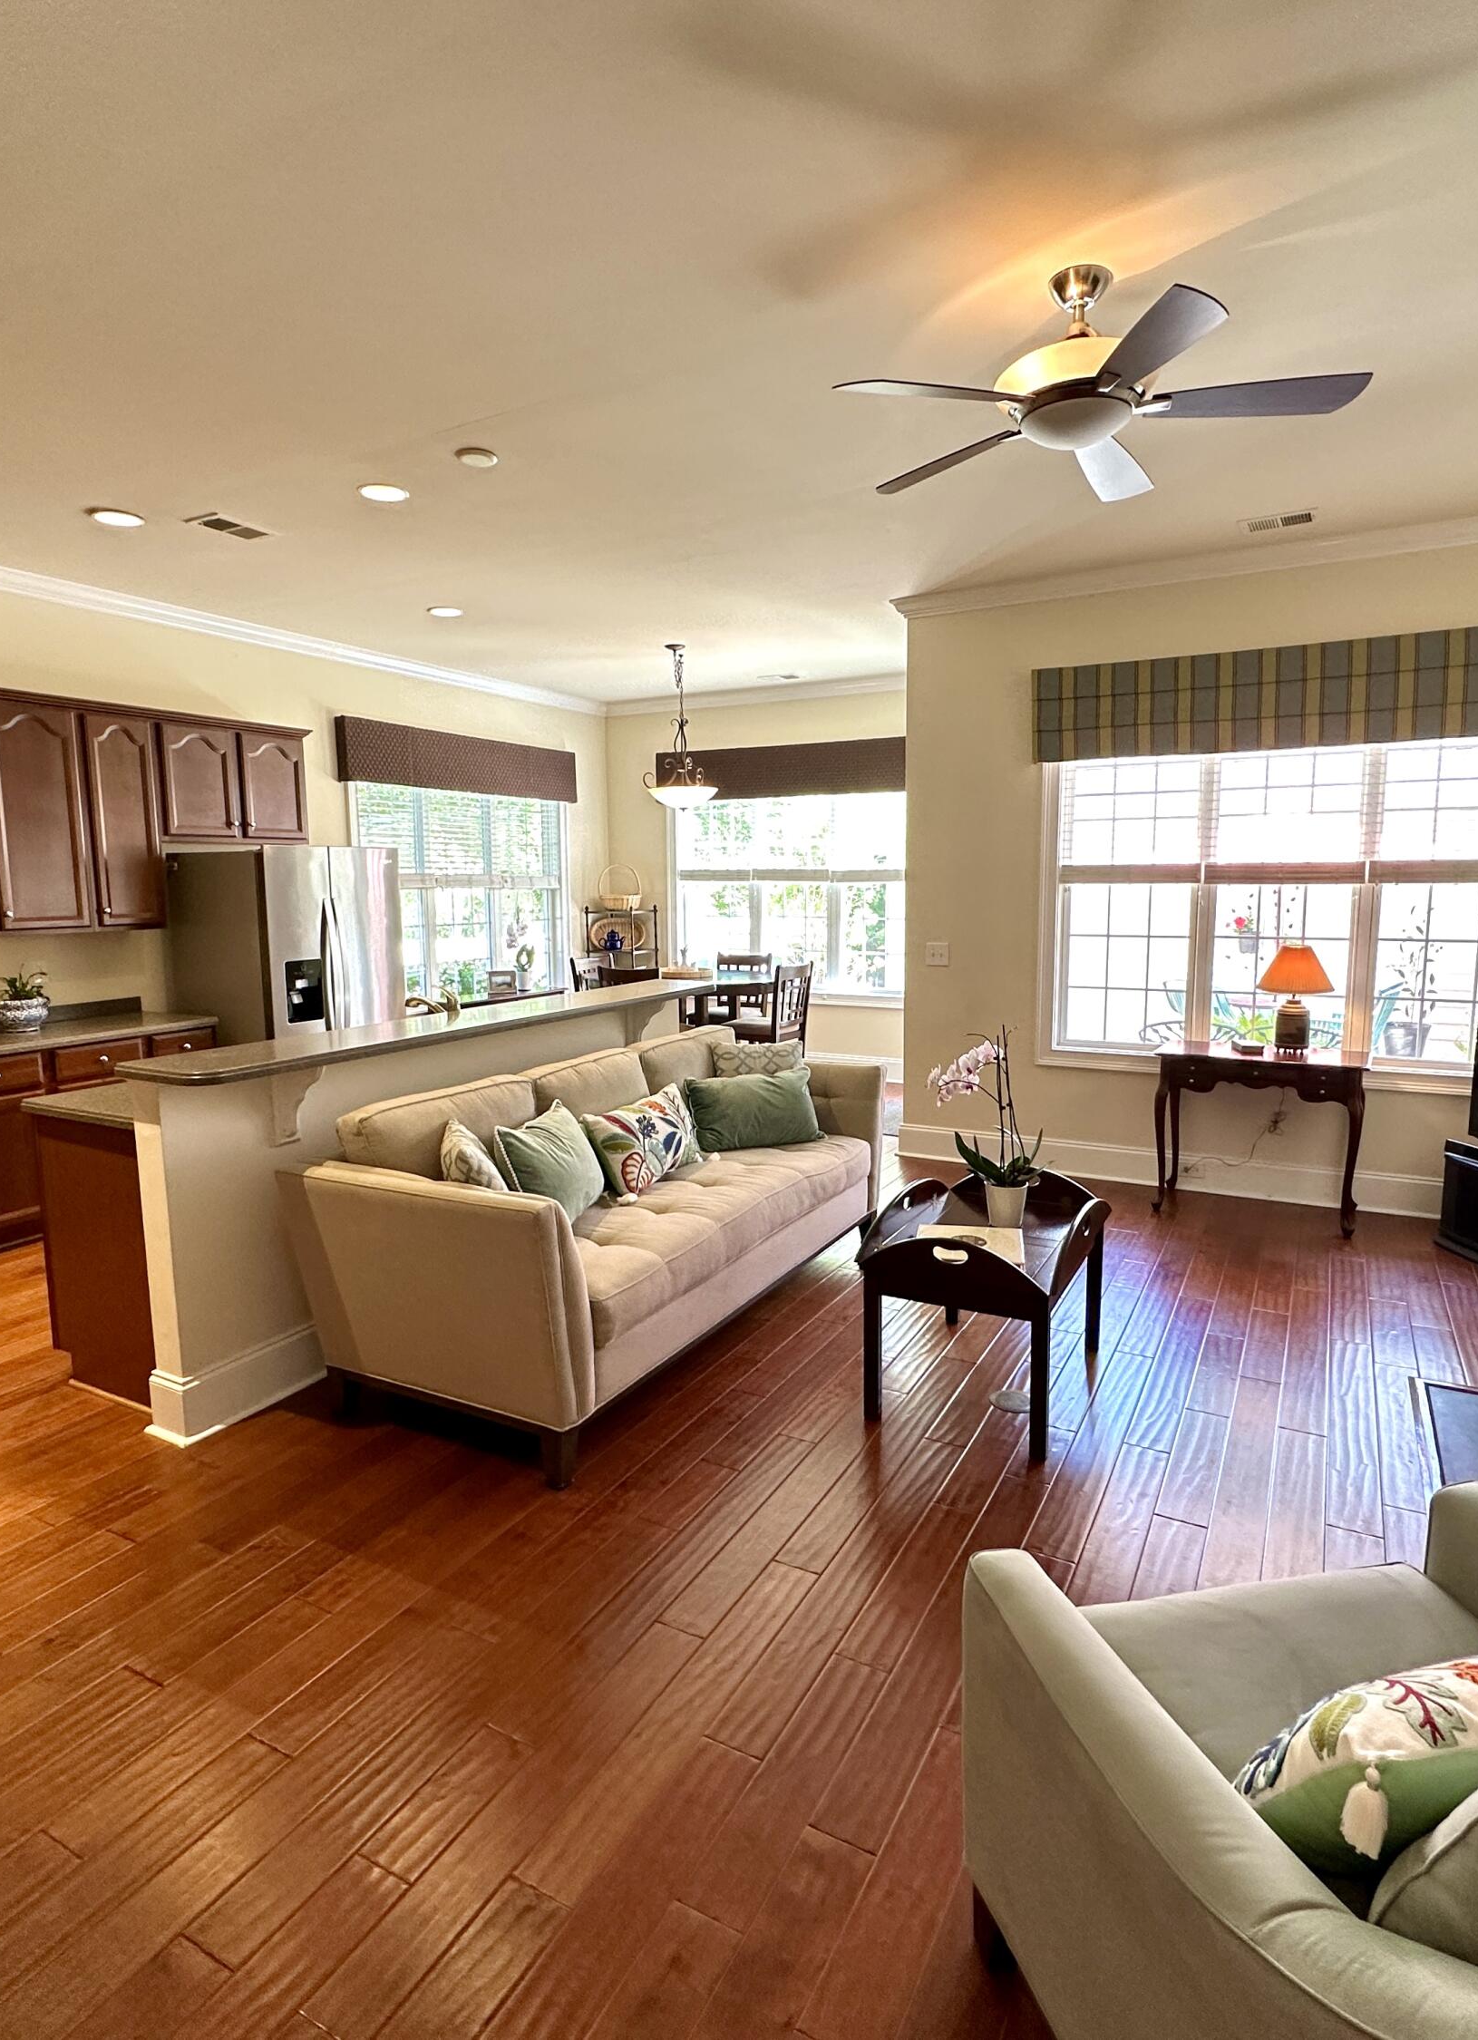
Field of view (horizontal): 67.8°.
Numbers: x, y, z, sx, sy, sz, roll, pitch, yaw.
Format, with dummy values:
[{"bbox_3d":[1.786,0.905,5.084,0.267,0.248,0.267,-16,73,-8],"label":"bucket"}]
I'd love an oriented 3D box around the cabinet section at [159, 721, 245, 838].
[{"bbox_3d":[-2.971,-1.258,5.864,0.320,0.592,0.489,4,8,29],"label":"cabinet section"}]

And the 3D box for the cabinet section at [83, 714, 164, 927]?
[{"bbox_3d":[-3.173,-0.980,5.528,0.320,1.043,0.384,4,8,29],"label":"cabinet section"}]

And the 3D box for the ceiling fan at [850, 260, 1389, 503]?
[{"bbox_3d":[0.860,-1.662,2.814,1.280,0.410,1.280,4,8,29],"label":"ceiling fan"}]

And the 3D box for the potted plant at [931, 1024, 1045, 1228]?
[{"bbox_3d":[0.822,0.353,3.667,0.350,0.660,0.280,0,7,0],"label":"potted plant"}]

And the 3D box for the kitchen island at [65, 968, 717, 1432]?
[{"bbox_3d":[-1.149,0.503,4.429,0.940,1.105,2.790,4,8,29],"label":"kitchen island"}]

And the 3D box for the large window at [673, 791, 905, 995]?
[{"bbox_3d":[0.405,-1.028,8.732,2.330,1.790,0.120,4,8,29],"label":"large window"}]

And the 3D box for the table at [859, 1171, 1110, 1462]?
[{"bbox_3d":[0.800,0.863,3.482,0.570,0.600,0.880,4,8,29],"label":"table"}]

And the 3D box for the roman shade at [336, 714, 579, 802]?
[{"bbox_3d":[-1.938,-1.837,7.956,0.100,0.394,2.340,4,8,29],"label":"roman shade"}]

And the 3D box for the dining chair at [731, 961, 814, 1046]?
[{"bbox_3d":[0.208,0.087,8.005,0.520,1.000,0.440,4,8,29],"label":"dining chair"}]

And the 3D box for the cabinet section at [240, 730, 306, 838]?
[{"bbox_3d":[-2.750,-1.312,6.260,0.320,0.592,0.444,4,8,29],"label":"cabinet section"}]

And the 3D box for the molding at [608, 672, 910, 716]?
[{"bbox_3d":[0.248,-2.521,8.547,3.150,0.100,0.085,4,8,29],"label":"molding"}]

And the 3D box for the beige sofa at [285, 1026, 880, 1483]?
[{"bbox_3d":[-0.367,0.631,4.067,1.050,0.930,2.280,4,8,29],"label":"beige sofa"}]

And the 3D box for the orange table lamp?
[{"bbox_3d":[2.546,-0.085,5.025,0.320,0.527,0.320,4,8,29],"label":"orange table lamp"}]

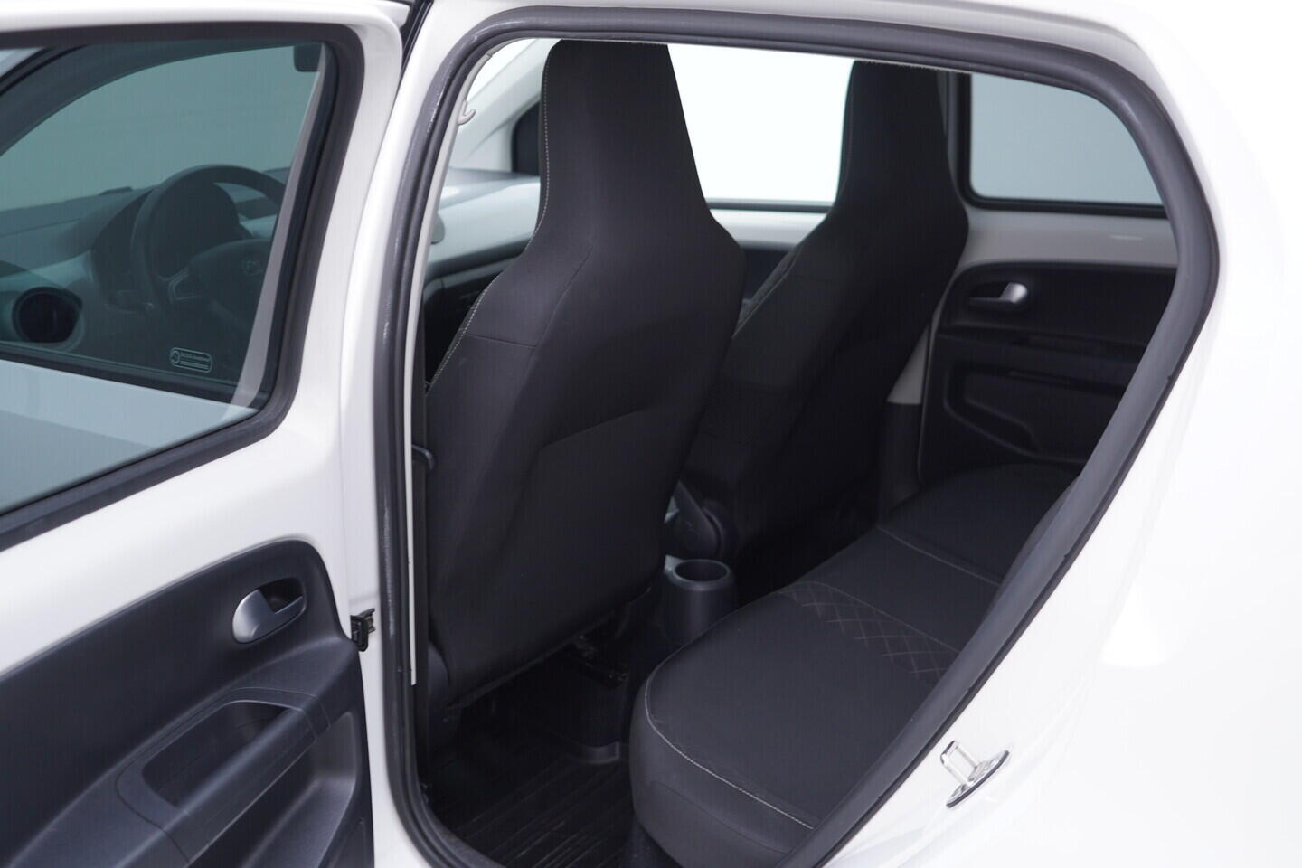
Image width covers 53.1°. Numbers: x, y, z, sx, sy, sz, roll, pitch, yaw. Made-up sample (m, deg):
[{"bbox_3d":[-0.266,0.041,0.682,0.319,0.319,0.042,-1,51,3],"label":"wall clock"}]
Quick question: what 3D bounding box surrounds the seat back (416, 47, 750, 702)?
[{"bbox_3d":[-0.120,-0.111,1.540,0.230,0.800,0.480,28,31,30],"label":"seat back"}]

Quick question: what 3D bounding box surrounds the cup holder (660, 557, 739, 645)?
[{"bbox_3d":[0.074,0.261,1.930,0.108,0.135,0.108,0,18,0],"label":"cup holder"}]

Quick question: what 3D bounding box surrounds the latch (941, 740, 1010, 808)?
[{"bbox_3d":[0.231,0.243,0.940,0.037,0.055,0.055,47,38,18],"label":"latch"}]

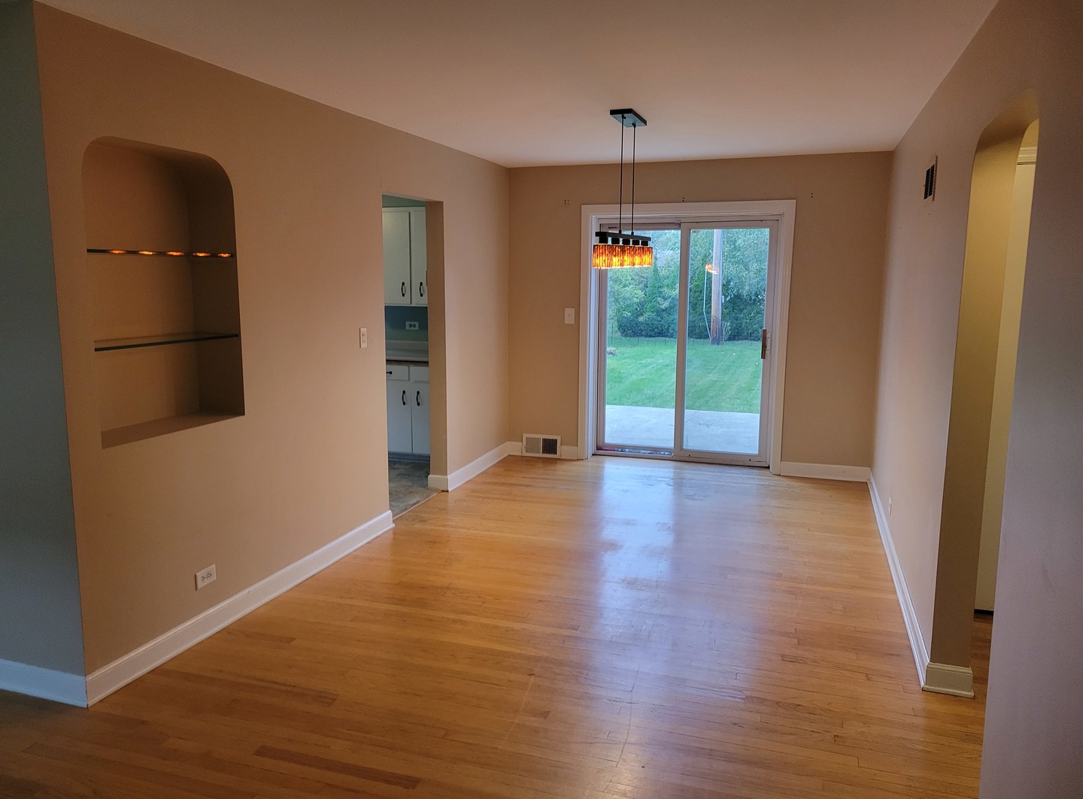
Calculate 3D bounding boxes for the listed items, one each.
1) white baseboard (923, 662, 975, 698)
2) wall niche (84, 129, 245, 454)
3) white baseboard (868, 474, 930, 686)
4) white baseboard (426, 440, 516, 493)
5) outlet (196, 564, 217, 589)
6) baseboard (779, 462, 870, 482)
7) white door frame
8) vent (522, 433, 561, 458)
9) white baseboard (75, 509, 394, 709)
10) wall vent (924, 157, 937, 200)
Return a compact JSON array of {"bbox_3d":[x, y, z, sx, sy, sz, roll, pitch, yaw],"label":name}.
[{"bbox_3d":[1.548,1.058,3.082,0.178,0.108,0.028,3,9,18],"label":"white baseboard"},{"bbox_3d":[-1.588,-0.439,3.280,0.252,1.129,0.787,3,9,18],"label":"wall niche"},{"bbox_3d":[1.972,0.817,4.634,0.027,0.108,3.277,3,9,18],"label":"white baseboard"},{"bbox_3d":[-0.539,0.514,6.472,0.163,0.108,1.297,3,9,18],"label":"white baseboard"},{"bbox_3d":[-1.443,0.767,3.518,0.008,0.071,0.116,3,9,18],"label":"outlet"},{"bbox_3d":[2.181,0.563,6.256,0.650,0.108,0.025,3,9,18],"label":"baseboard"},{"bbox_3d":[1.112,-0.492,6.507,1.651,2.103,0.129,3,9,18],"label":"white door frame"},{"bbox_3d":[-0.002,0.400,6.948,0.346,0.187,0.035,3,9,18],"label":"vent"},{"bbox_3d":[-1.278,0.895,4.019,0.028,0.108,2.277,3,9,18],"label":"white baseboard"},{"bbox_3d":[1.827,-1.025,3.853,0.020,0.198,0.396,3,9,18],"label":"wall vent"}]

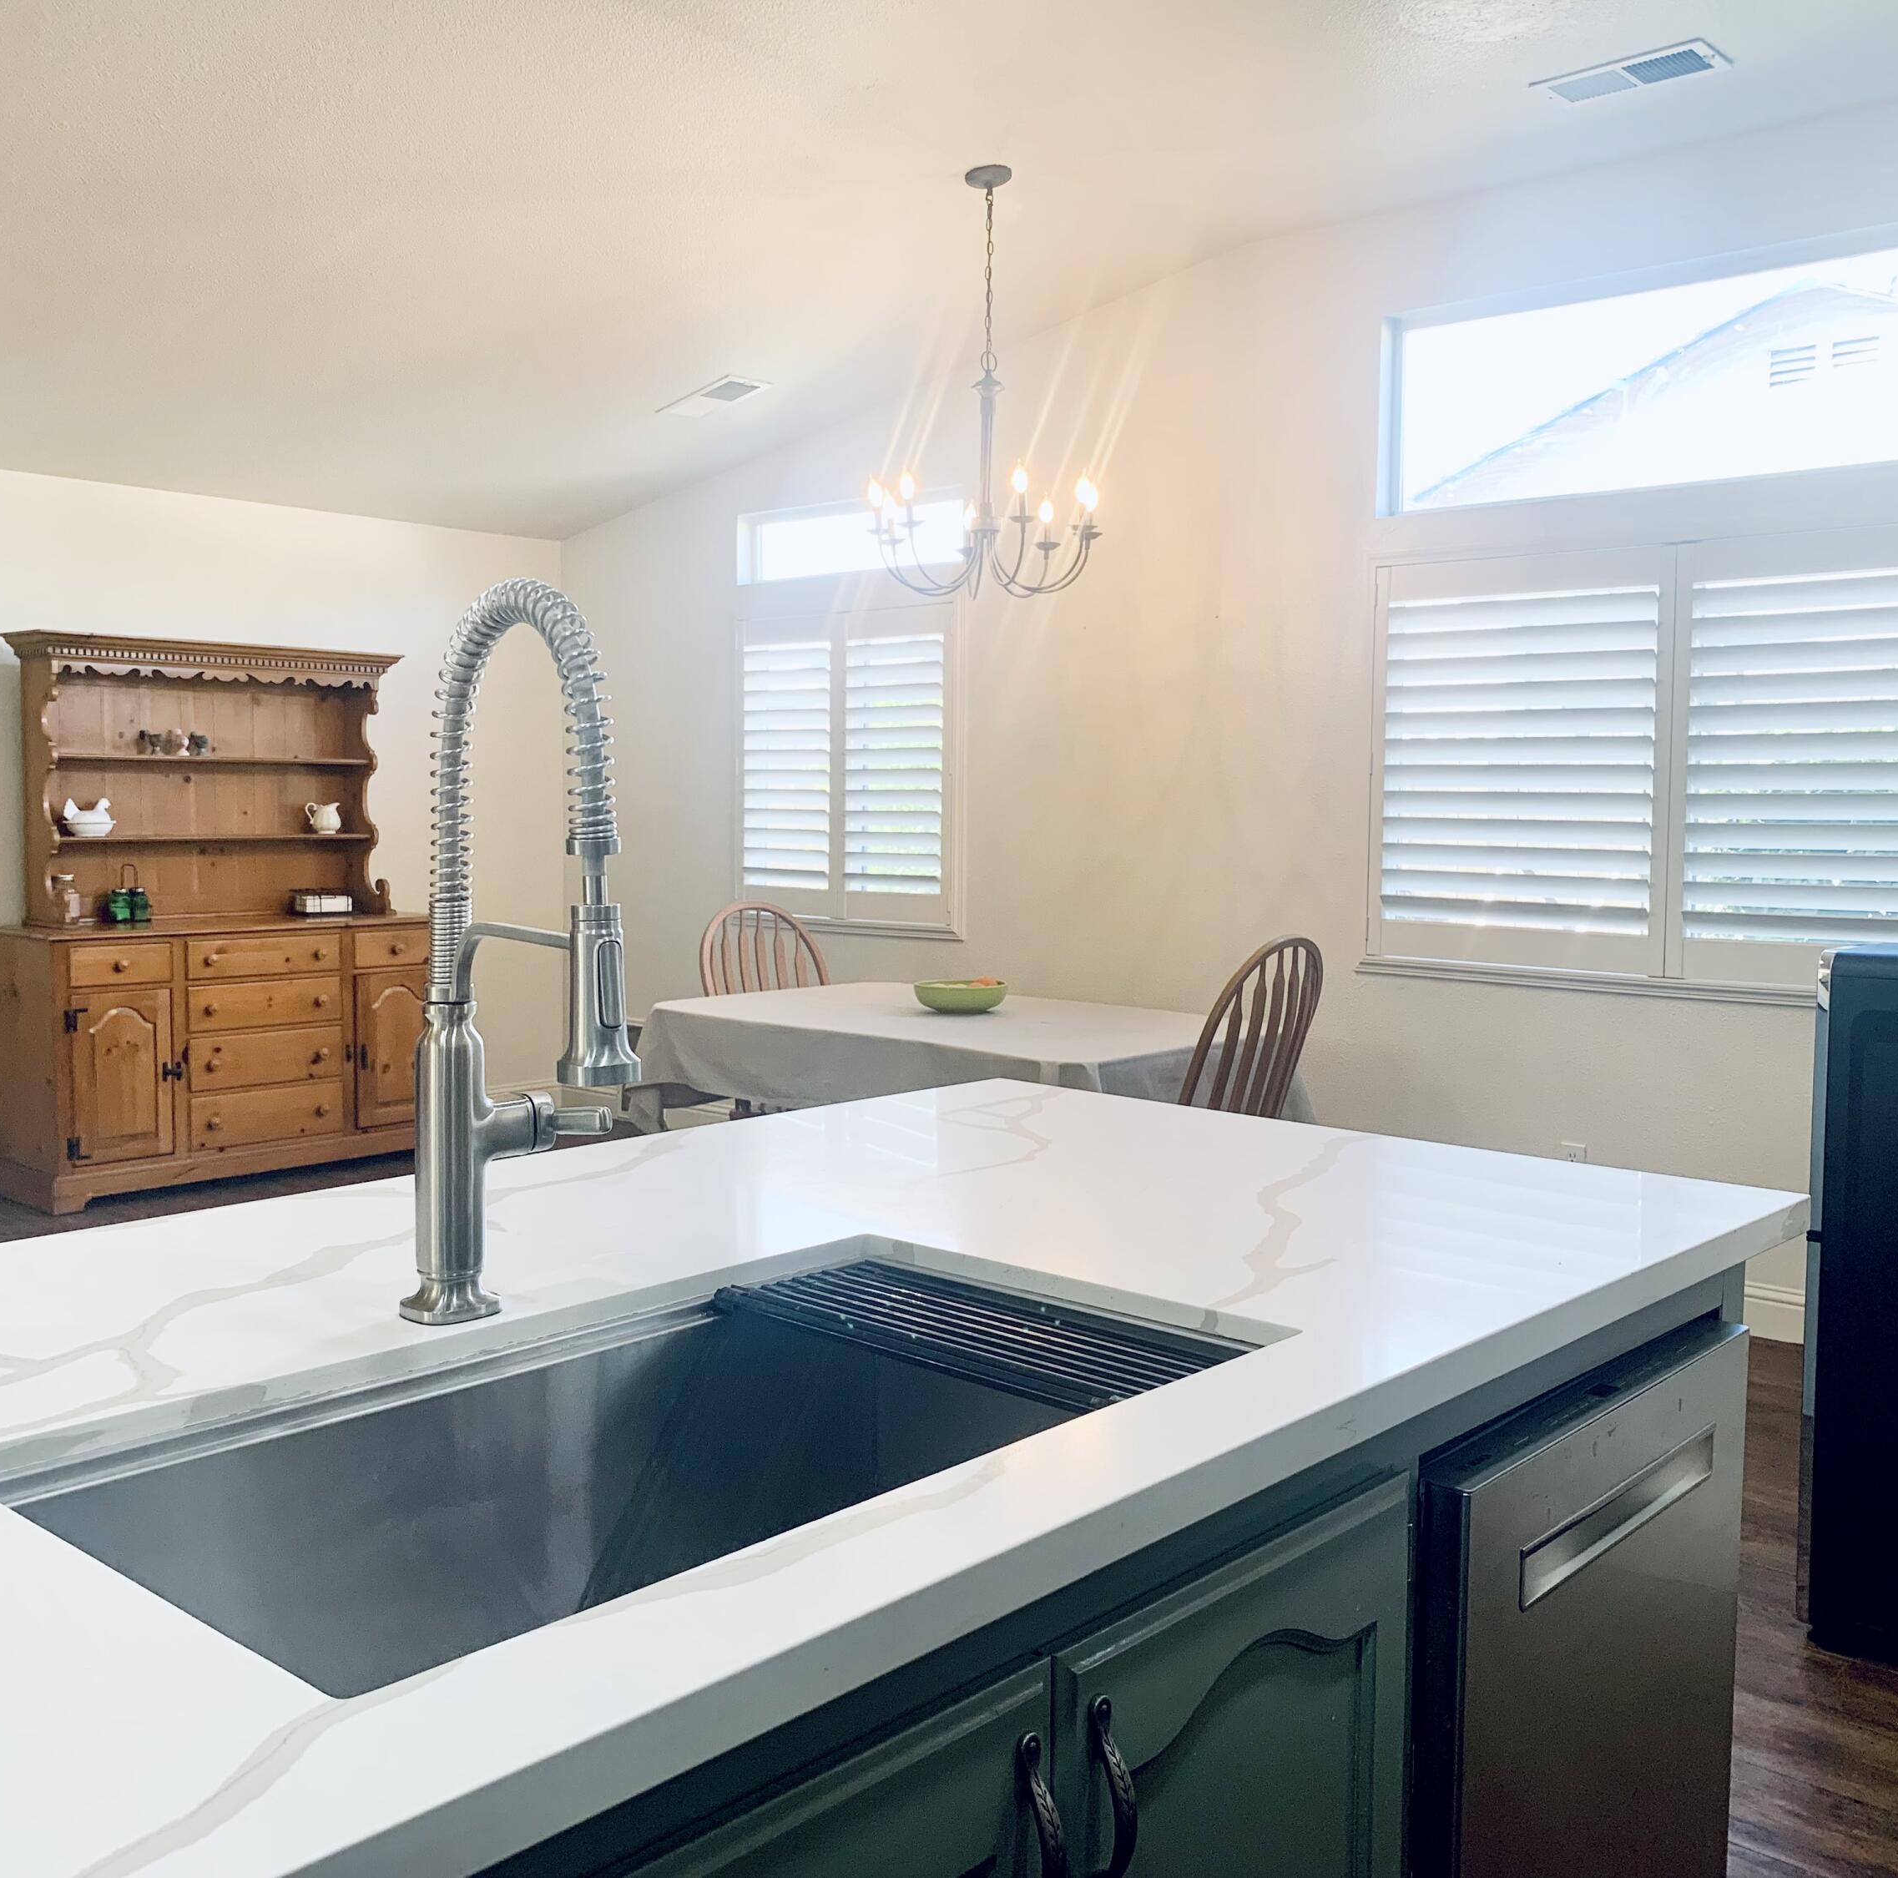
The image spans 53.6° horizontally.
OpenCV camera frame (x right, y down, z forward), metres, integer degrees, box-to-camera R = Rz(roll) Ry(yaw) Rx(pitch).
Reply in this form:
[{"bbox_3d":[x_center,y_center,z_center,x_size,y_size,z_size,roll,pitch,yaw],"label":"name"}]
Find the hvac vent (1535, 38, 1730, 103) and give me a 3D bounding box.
[{"bbox_3d":[1.540,-1.937,4.242,0.399,0.020,0.195,4,6,42],"label":"hvac vent"}]

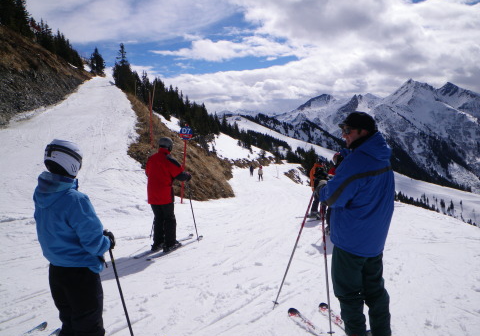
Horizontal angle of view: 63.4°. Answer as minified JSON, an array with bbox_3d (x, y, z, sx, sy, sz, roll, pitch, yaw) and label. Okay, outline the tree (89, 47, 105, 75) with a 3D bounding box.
[{"bbox_3d":[-42.499,-31.837,115.000,4.600,8.300,4.600,0,3,0],"label":"tree"}]

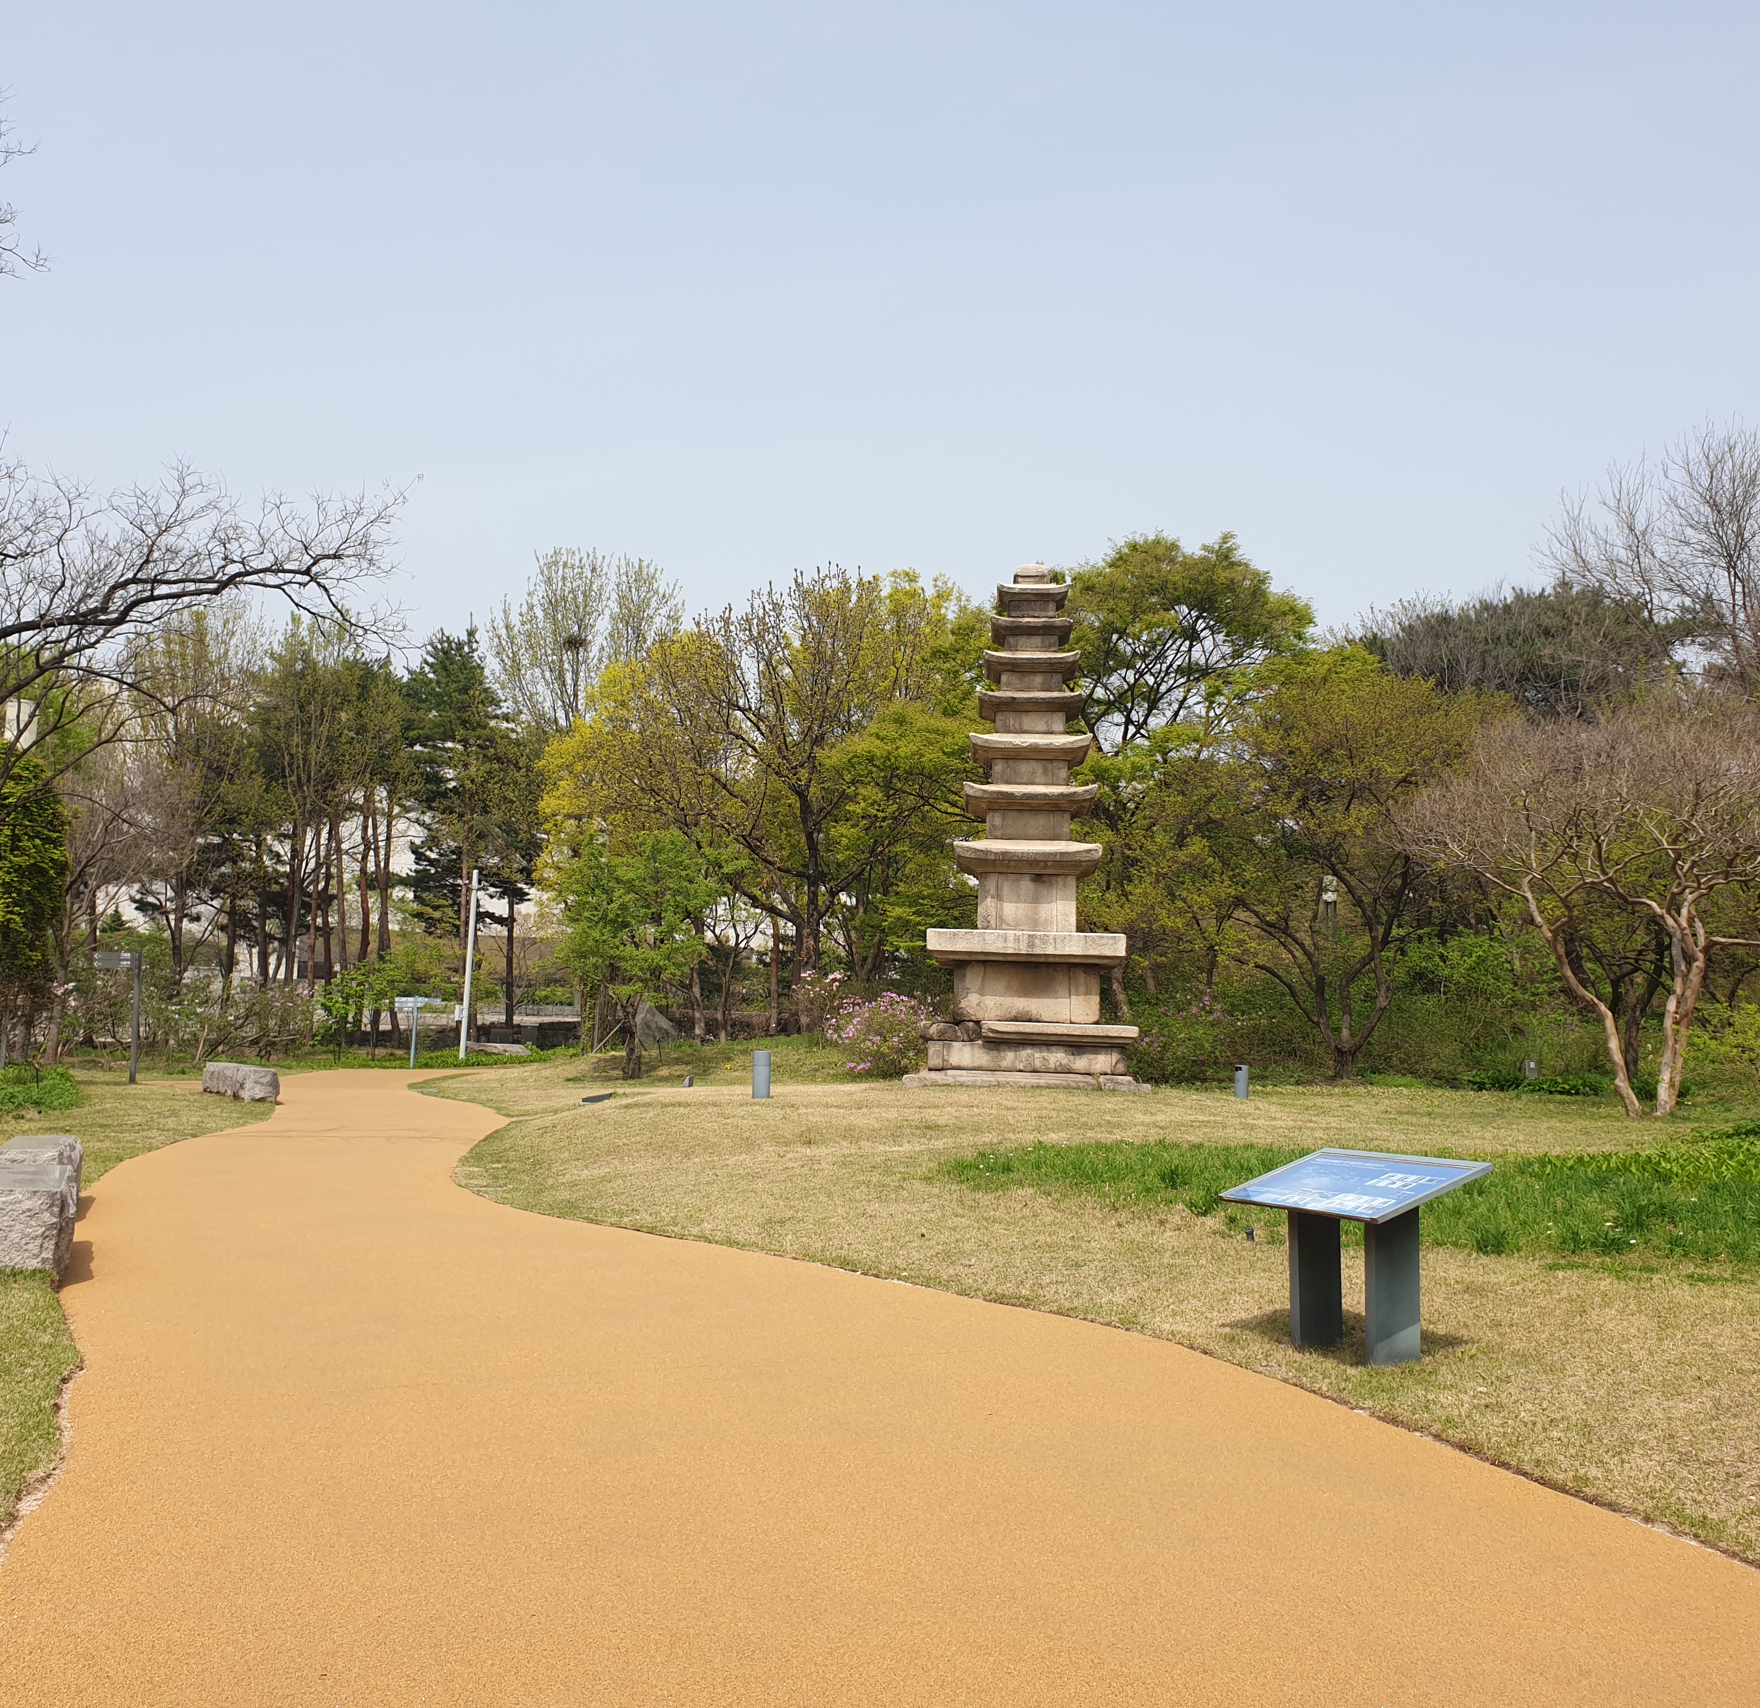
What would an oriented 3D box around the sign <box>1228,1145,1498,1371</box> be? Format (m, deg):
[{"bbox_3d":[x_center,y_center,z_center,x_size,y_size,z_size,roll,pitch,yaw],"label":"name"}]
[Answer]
[{"bbox_3d":[2.133,1.817,7.753,0.679,0.892,1.056,4,-6,-27],"label":"sign"}]

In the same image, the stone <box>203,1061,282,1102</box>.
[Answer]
[{"bbox_3d":[-9.600,3.431,25.703,1.500,0.510,0.580,-4,-8,44],"label":"stone"}]

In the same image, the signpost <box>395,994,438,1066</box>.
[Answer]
[{"bbox_3d":[-13.219,5.091,48.714,1.243,2.067,0.300,1,-6,0],"label":"signpost"}]

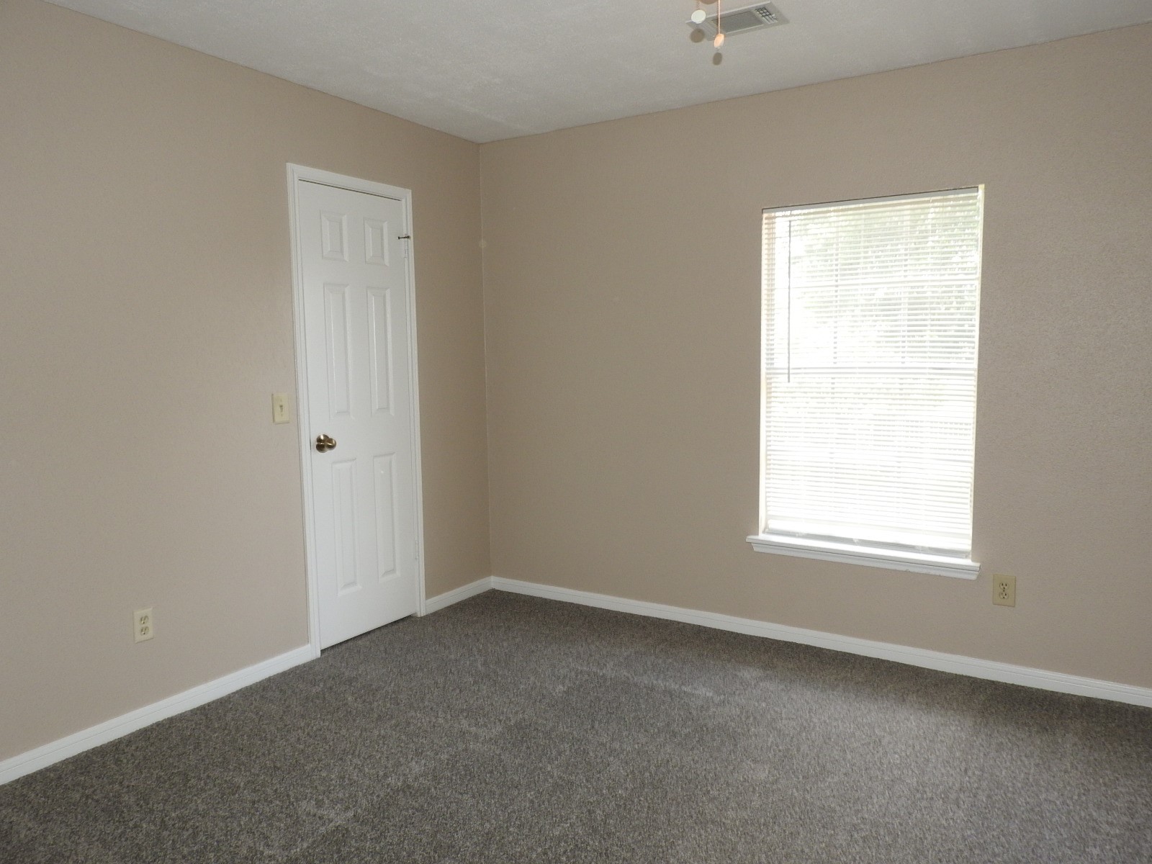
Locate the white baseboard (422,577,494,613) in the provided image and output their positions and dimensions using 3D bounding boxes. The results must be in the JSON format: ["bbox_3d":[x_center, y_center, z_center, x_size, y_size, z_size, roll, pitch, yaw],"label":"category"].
[{"bbox_3d":[-0.622,0.876,4.307,0.015,0.074,0.540,3,6,32],"label":"white baseboard"}]

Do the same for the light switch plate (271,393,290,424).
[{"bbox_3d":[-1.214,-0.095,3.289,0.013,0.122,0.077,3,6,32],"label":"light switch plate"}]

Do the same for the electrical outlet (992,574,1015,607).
[{"bbox_3d":[1.684,0.625,3.139,0.077,0.121,0.010,3,6,32],"label":"electrical outlet"}]

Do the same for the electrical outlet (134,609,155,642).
[{"bbox_3d":[-1.536,0.688,2.839,0.010,0.115,0.068,3,6,32],"label":"electrical outlet"}]

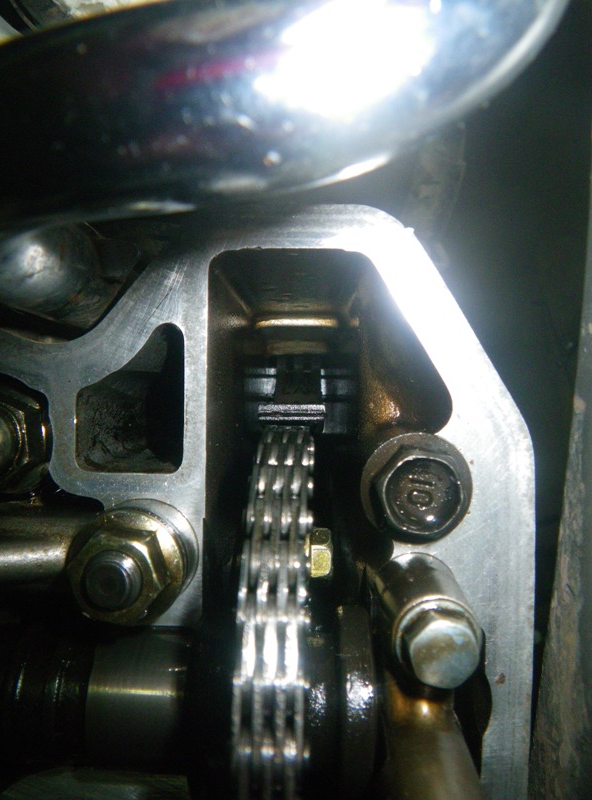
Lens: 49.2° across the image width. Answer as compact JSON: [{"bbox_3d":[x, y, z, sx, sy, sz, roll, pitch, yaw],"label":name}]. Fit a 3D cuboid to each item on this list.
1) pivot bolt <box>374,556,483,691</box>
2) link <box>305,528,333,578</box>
[{"bbox_3d":[0.020,0.033,0.096,0.014,0.021,0.014,0,90,2],"label":"pivot bolt"},{"bbox_3d":[0.004,0.028,0.119,0.005,0.009,0.010,0,90,0],"label":"link"}]

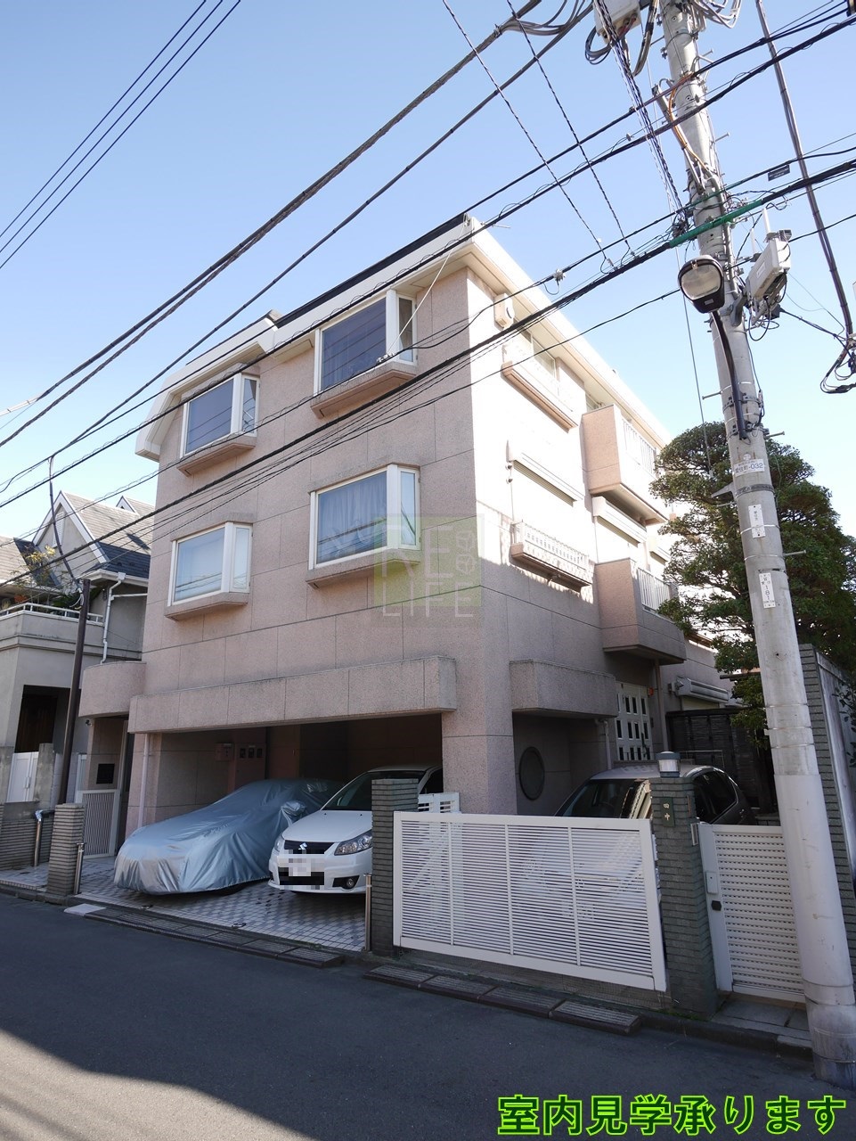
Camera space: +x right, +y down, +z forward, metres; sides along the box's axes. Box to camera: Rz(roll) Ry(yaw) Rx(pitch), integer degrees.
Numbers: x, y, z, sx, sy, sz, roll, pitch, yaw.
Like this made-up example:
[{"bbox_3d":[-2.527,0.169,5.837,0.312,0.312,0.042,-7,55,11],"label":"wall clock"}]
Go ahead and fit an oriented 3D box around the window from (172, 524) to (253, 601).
[{"bbox_3d":[-3.821,-0.057,11.396,1.930,1.197,0.360,-13,-19,35],"label":"window"}]

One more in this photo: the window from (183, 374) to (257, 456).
[{"bbox_3d":[-3.901,-2.748,12.176,1.930,1.177,0.360,-13,-19,35],"label":"window"}]

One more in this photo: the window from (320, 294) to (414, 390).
[{"bbox_3d":[-1.044,-3.392,10.110,1.930,1.160,0.360,-13,-19,35],"label":"window"}]

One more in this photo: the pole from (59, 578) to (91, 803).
[{"bbox_3d":[-6.189,2.574,11.428,0.140,4.950,0.140,-13,-19,35],"label":"pole"}]

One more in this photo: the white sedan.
[{"bbox_3d":[-0.298,3.663,9.592,1.730,1.545,4.400,-11,-18,31],"label":"white sedan"}]

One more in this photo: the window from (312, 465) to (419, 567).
[{"bbox_3d":[-0.964,-0.664,9.201,1.950,1.200,0.330,-13,-20,35],"label":"window"}]

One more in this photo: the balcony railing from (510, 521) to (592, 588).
[{"bbox_3d":[1.859,-0.210,9.709,0.220,0.470,2.200,-13,-19,35],"label":"balcony railing"}]

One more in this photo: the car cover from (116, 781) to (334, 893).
[{"bbox_3d":[-2.549,4.054,10.479,1.740,1.350,4.500,-12,-19,33],"label":"car cover"}]

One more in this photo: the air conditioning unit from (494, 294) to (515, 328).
[{"bbox_3d":[1.145,-3.822,9.855,0.210,0.460,0.300,-13,-19,35],"label":"air conditioning unit"}]

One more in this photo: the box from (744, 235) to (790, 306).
[{"bbox_3d":[2.700,-2.388,5.250,0.170,0.320,0.420,0,-16,-4],"label":"box"}]

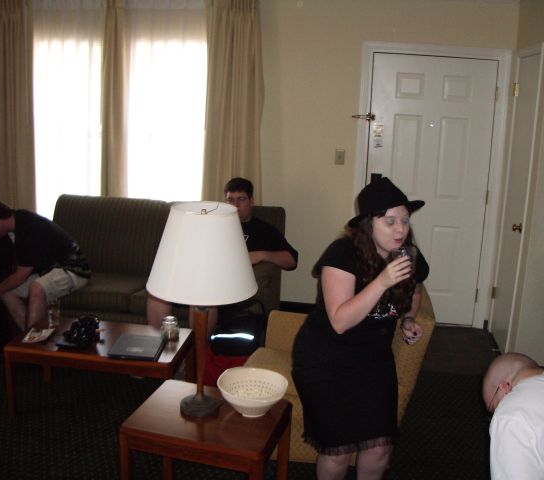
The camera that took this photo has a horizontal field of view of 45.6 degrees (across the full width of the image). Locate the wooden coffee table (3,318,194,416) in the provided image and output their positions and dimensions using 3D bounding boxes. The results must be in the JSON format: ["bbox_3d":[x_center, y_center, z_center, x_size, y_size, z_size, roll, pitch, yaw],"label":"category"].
[{"bbox_3d":[-0.903,0.710,3.479,0.881,0.389,0.494,3,12,5],"label":"wooden coffee table"}]

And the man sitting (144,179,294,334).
[{"bbox_3d":[-0.302,0.188,4.268,0.720,1.140,0.900,8,13,25],"label":"man sitting"}]

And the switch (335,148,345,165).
[{"bbox_3d":[0.515,-0.623,4.907,0.070,0.115,0.012,4,12,6],"label":"switch"}]

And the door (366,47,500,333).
[{"bbox_3d":[1.159,-0.349,4.904,0.915,2.032,0.050,4,12,6],"label":"door"}]

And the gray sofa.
[{"bbox_3d":[-0.839,0.228,4.612,1.850,0.870,0.930,4,12,6],"label":"gray sofa"}]

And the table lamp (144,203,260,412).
[{"bbox_3d":[-0.259,0.257,2.387,0.410,0.800,0.410,4,12,6],"label":"table lamp"}]

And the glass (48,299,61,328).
[{"bbox_3d":[-1.195,0.414,3.547,0.065,0.140,0.065,4,12,6],"label":"glass"}]

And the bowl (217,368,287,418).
[{"bbox_3d":[-0.072,0.596,2.446,0.265,0.125,0.265,2,12,-1],"label":"bowl"}]

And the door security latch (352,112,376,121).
[{"bbox_3d":[0.680,-0.911,4.795,0.170,0.055,0.060,4,12,6],"label":"door security latch"}]

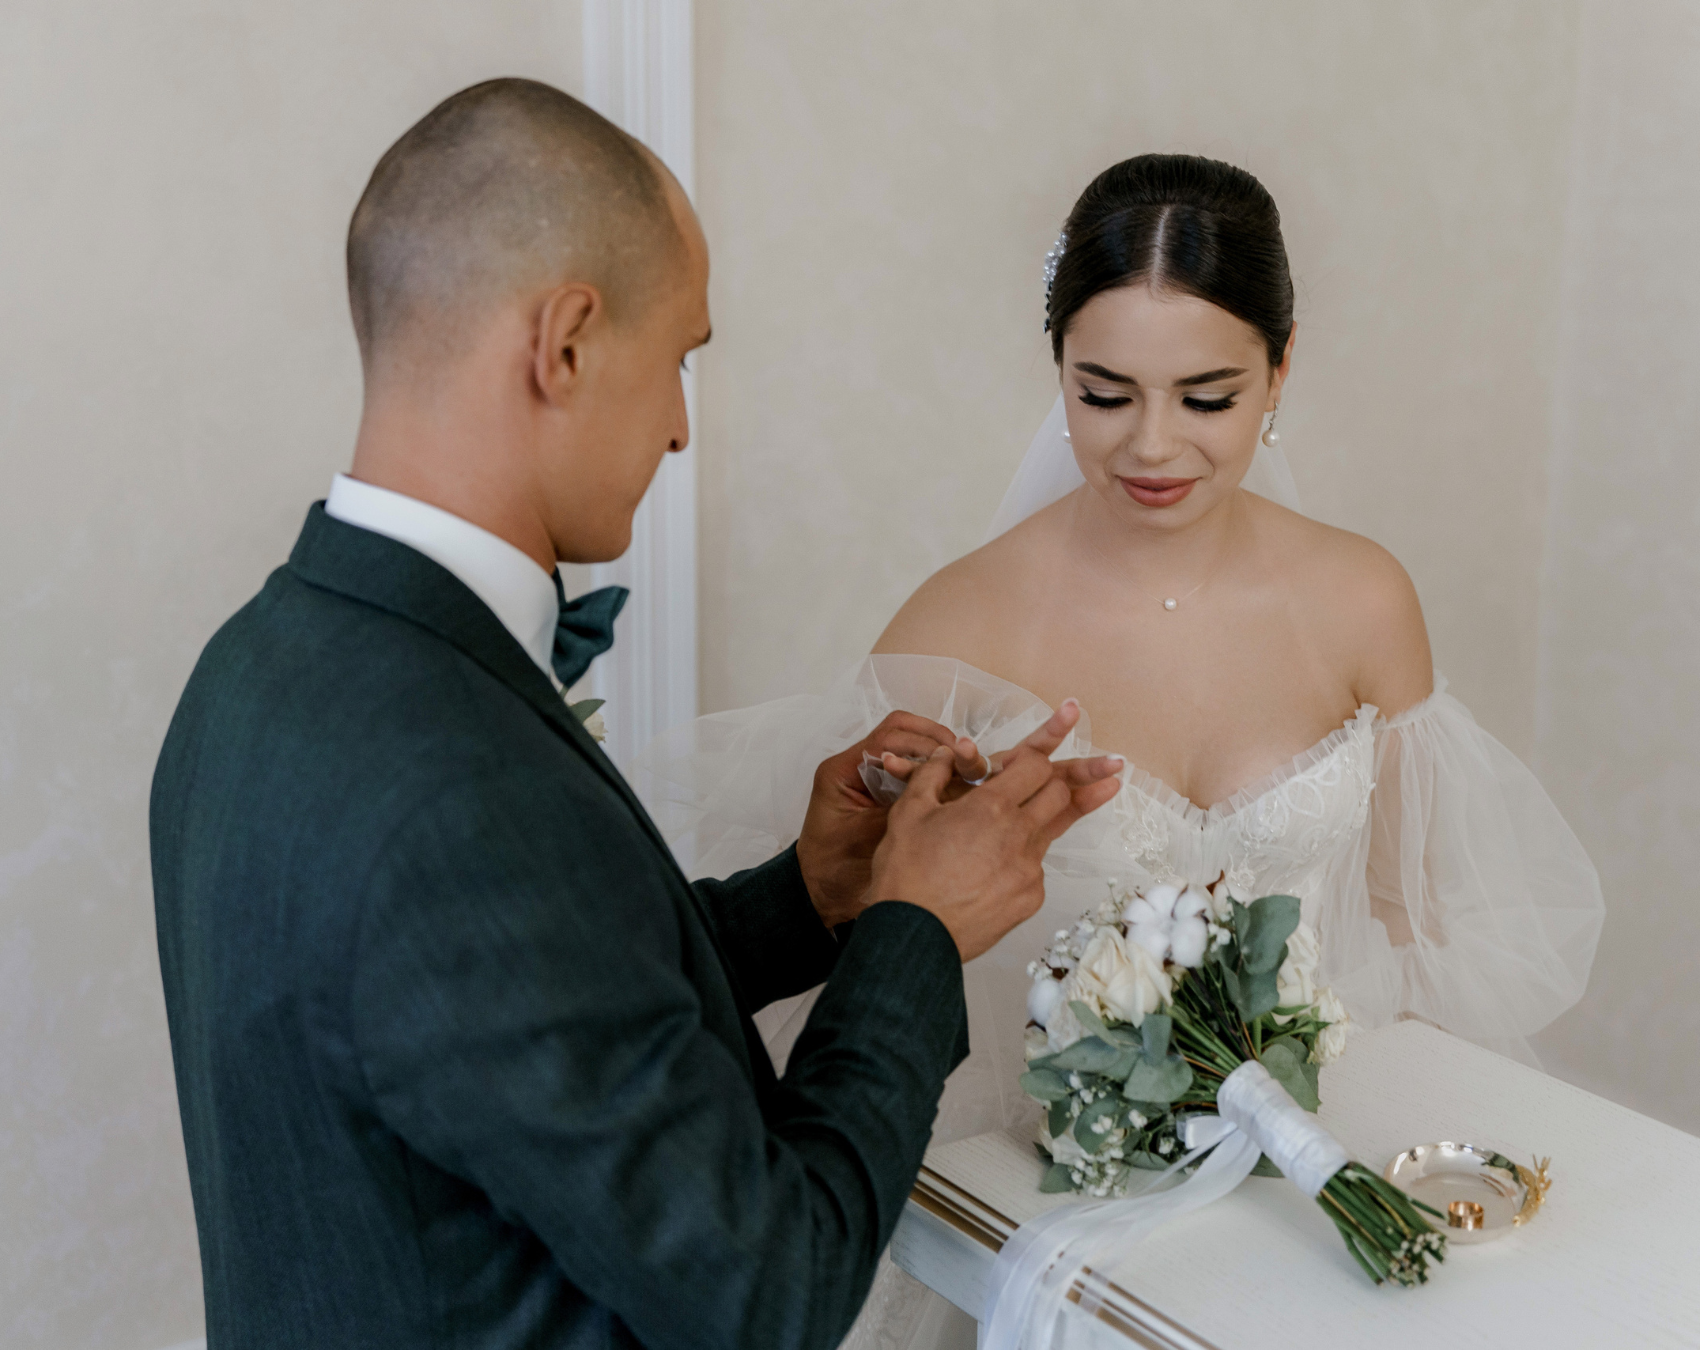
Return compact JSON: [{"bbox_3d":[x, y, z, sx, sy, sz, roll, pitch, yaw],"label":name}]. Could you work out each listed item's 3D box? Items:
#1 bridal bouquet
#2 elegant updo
[{"bbox_3d":[0.231,0.249,1.316,0.225,0.215,0.269,-8,39,-35],"label":"bridal bouquet"},{"bbox_3d":[0.218,-0.271,1.560,0.163,0.162,0.205,3,27,12],"label":"elegant updo"}]

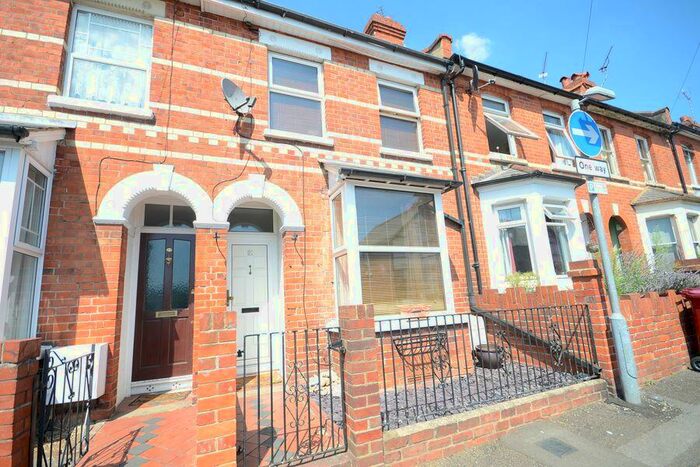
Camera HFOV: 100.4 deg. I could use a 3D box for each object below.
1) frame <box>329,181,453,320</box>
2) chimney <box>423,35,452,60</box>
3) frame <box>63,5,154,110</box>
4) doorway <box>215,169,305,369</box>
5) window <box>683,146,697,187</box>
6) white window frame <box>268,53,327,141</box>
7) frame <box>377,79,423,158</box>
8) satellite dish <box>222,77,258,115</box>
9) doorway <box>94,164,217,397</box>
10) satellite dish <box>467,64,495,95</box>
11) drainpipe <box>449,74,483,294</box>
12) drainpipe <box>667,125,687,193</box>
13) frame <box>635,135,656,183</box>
[{"bbox_3d":[0.628,0.289,4.389,1.640,1.780,0.600,1,-11,-23],"label":"frame"},{"bbox_3d":[1.941,-3.783,6.348,0.300,0.750,0.600,1,-11,-23],"label":"chimney"},{"bbox_3d":[-3.085,-2.266,3.799,0.880,1.300,0.120,1,-10,-23],"label":"frame"},{"bbox_3d":[-1.259,0.549,4.055,1.180,2.660,0.550,1,-11,-23],"label":"doorway"},{"bbox_3d":[11.276,-2.181,9.689,0.800,1.380,0.130,1,-11,-23],"label":"window"},{"bbox_3d":[-0.857,-2.231,4.738,0.910,1.350,0.120,1,-10,-23],"label":"white window frame"},{"bbox_3d":[0.931,-2.196,5.490,0.940,1.370,0.120,1,-10,-23],"label":"frame"},{"bbox_3d":[-1.415,-1.800,3.812,0.420,0.460,0.480,-7,-10,23],"label":"satellite dish"},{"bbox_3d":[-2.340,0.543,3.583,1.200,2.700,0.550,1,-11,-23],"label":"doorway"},{"bbox_3d":[2.591,-3.066,5.749,0.420,0.460,0.480,-7,-10,23],"label":"satellite dish"},{"bbox_3d":[2.252,-0.731,5.567,0.080,4.900,0.090,1,-10,-23],"label":"drainpipe"},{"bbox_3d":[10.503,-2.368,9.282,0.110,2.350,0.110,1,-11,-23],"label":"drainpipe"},{"bbox_3d":[8.970,-2.243,8.899,0.850,1.510,0.120,1,-10,-23],"label":"frame"}]

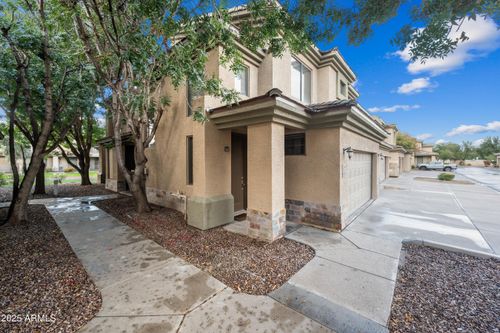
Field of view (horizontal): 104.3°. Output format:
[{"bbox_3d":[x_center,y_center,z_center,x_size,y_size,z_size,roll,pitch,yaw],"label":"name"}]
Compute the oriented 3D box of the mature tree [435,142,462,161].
[{"bbox_3d":[57.200,-3.250,56.000,5.800,7.300,6.000,-1,2,-44],"label":"mature tree"}]

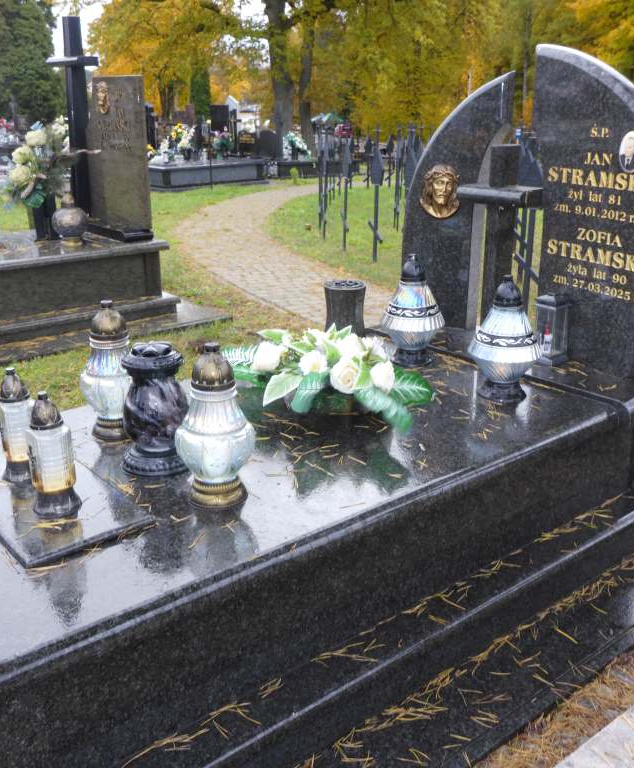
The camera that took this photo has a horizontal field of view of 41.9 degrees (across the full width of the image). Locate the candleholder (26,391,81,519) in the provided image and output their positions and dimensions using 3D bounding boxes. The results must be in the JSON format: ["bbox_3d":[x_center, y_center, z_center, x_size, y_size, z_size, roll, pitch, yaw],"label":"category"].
[{"bbox_3d":[-0.519,0.129,1.598,0.094,0.240,0.094,-15,25,-37],"label":"candleholder"}]

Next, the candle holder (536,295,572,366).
[{"bbox_3d":[0.789,-0.182,2.764,0.083,0.222,0.083,-13,22,-38],"label":"candle holder"}]

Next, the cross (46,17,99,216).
[{"bbox_3d":[-1.558,-1.677,5.304,0.120,1.224,0.480,-15,25,-37],"label":"cross"}]

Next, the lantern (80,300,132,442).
[{"bbox_3d":[-0.500,-0.030,1.961,0.134,0.338,0.134,-15,25,-37],"label":"lantern"}]

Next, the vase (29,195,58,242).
[{"bbox_3d":[-1.646,-1.016,4.993,0.132,0.296,0.132,-15,25,-37],"label":"vase"}]

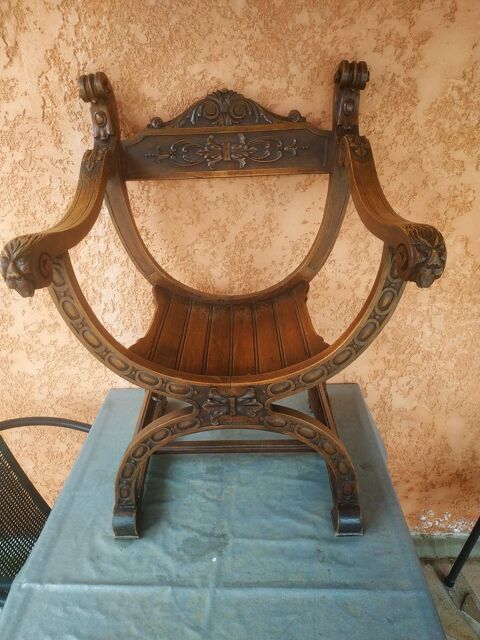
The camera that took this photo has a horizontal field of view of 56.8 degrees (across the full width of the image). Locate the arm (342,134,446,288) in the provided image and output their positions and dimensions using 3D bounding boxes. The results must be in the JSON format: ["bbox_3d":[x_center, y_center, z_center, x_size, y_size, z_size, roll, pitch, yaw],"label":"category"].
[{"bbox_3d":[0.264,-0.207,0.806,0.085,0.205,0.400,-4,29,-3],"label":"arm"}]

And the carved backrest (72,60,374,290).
[{"bbox_3d":[-0.027,-0.294,1.027,0.600,0.510,0.090,-1,29,1],"label":"carved backrest"}]

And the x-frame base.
[{"bbox_3d":[-0.014,0.207,1.121,0.570,0.410,0.460,-1,29,1],"label":"x-frame base"}]

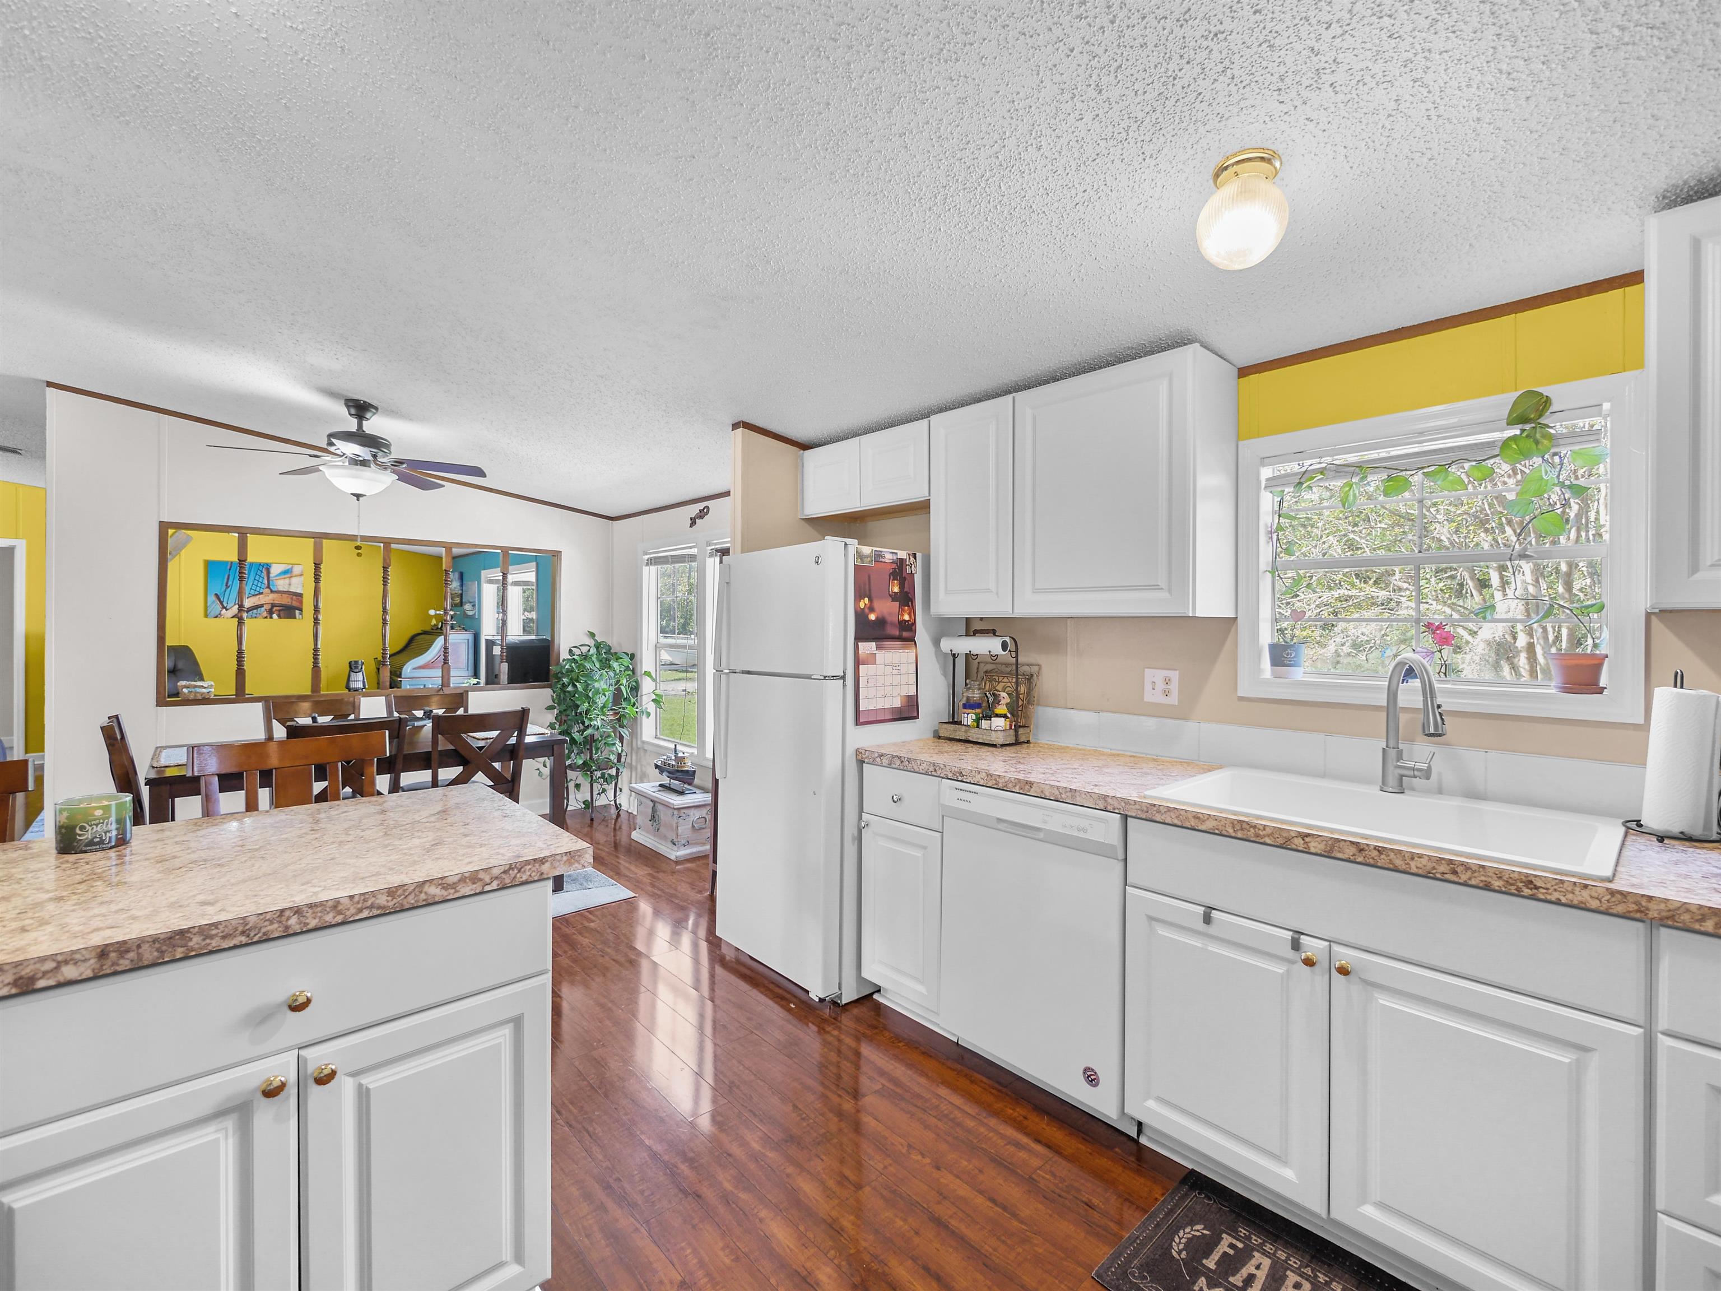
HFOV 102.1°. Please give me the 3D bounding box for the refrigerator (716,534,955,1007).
[{"bbox_3d":[-0.096,0.444,2.951,0.780,1.656,0.755,-1,2,-42],"label":"refrigerator"}]

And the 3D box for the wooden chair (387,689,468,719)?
[{"bbox_3d":[-2.465,0.767,4.077,0.450,0.940,0.540,-1,2,-42],"label":"wooden chair"}]

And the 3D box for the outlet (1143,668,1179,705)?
[{"bbox_3d":[0.996,0.138,2.308,0.010,0.114,0.117,-1,2,-42],"label":"outlet"}]

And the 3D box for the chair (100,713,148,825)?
[{"bbox_3d":[-2.982,0.784,3.123,0.540,0.940,0.450,-1,2,-42],"label":"chair"}]

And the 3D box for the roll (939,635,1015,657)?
[{"bbox_3d":[0.434,0.002,2.645,0.067,0.067,0.295,-1,2,-42],"label":"roll"}]

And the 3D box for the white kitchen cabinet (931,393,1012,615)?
[{"bbox_3d":[0.512,-0.484,2.611,0.320,0.750,0.383,-1,2,-42],"label":"white kitchen cabinet"}]

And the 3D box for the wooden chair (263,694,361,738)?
[{"bbox_3d":[-2.886,0.772,3.704,0.450,0.940,0.540,-1,2,-42],"label":"wooden chair"}]

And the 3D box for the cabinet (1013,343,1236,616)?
[{"bbox_3d":[0.836,-0.467,2.245,0.320,0.750,0.595,-1,2,-42],"label":"cabinet"}]

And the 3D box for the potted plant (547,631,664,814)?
[{"bbox_3d":[-1.851,0.558,4.897,0.660,1.330,0.660,-1,2,-42],"label":"potted plant"}]

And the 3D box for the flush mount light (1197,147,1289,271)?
[{"bbox_3d":[0.747,-0.837,1.355,0.158,0.187,0.158,9,-5,-41],"label":"flush mount light"}]

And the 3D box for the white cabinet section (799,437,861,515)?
[{"bbox_3d":[-0.011,-0.719,3.125,0.340,0.295,0.384,0,1,-43],"label":"white cabinet section"}]

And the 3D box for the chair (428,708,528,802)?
[{"bbox_3d":[-1.947,0.782,3.487,0.450,0.940,0.540,-1,2,-42],"label":"chair"}]

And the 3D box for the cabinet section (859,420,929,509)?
[{"bbox_3d":[0.249,-0.702,2.843,0.340,0.298,0.384,0,1,-43],"label":"cabinet section"}]

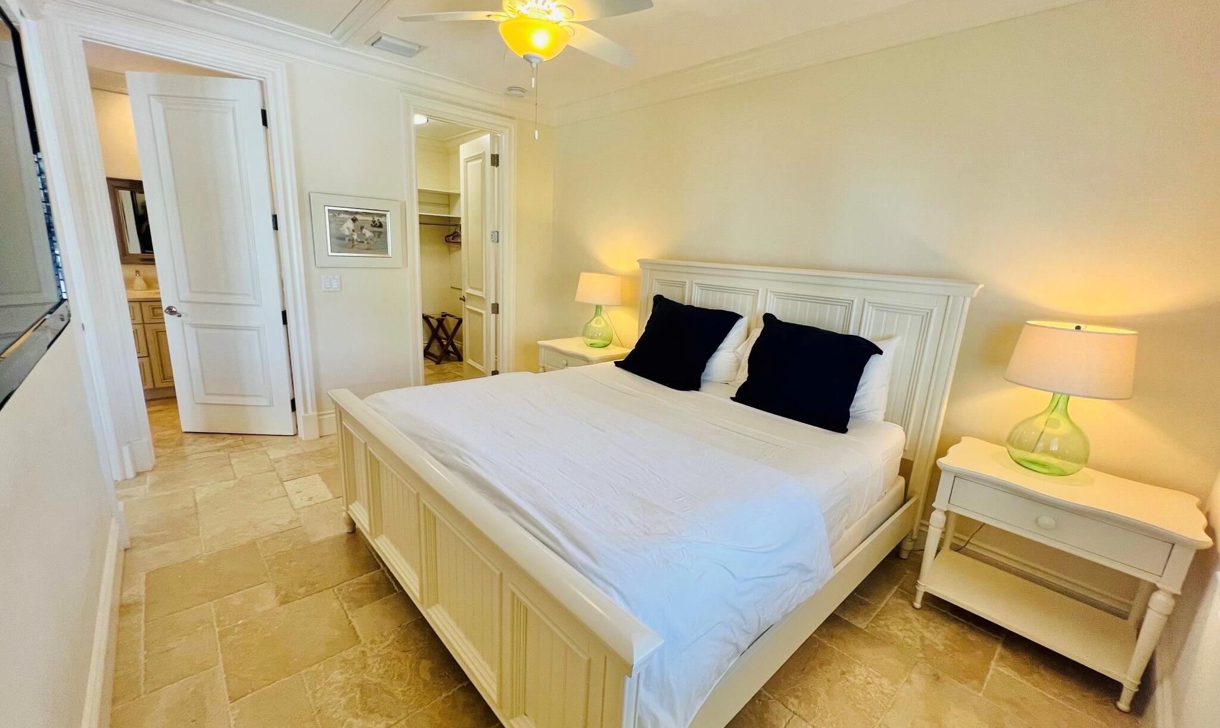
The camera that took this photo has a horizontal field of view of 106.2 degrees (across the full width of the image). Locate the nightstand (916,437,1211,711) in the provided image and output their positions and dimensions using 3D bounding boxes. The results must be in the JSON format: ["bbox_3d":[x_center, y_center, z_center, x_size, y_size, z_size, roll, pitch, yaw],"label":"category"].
[{"bbox_3d":[1.807,0.815,1.951,0.510,0.713,0.735,-9,19,-43],"label":"nightstand"}]

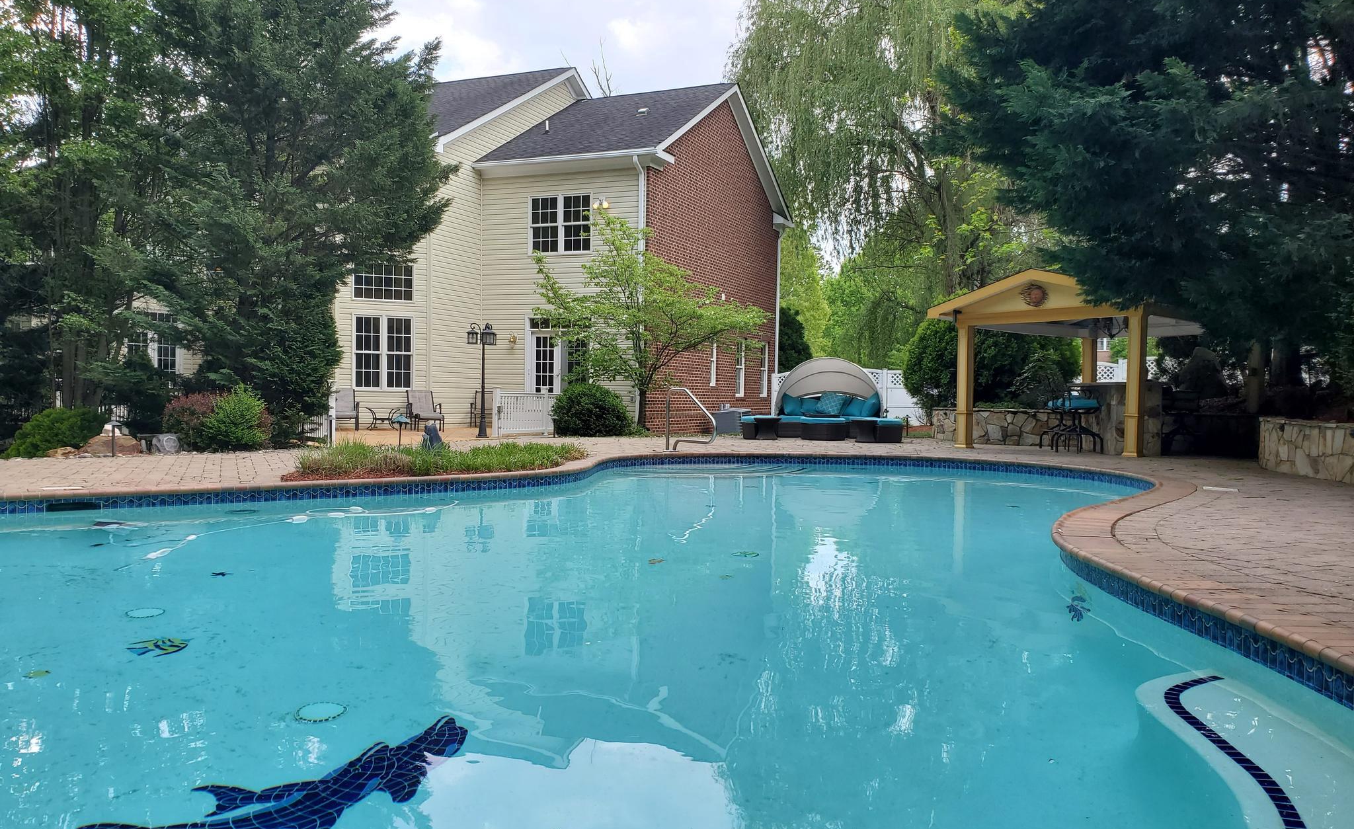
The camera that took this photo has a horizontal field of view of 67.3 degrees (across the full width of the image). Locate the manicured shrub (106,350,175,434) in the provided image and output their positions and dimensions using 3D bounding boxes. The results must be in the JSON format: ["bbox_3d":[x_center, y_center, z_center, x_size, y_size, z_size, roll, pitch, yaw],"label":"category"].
[{"bbox_3d":[-8.664,-0.317,16.406,1.000,1.360,1.000,1,1,-28],"label":"manicured shrub"}]

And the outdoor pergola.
[{"bbox_3d":[7.573,-0.855,17.981,4.800,2.950,4.200,0,2,-39],"label":"outdoor pergola"}]

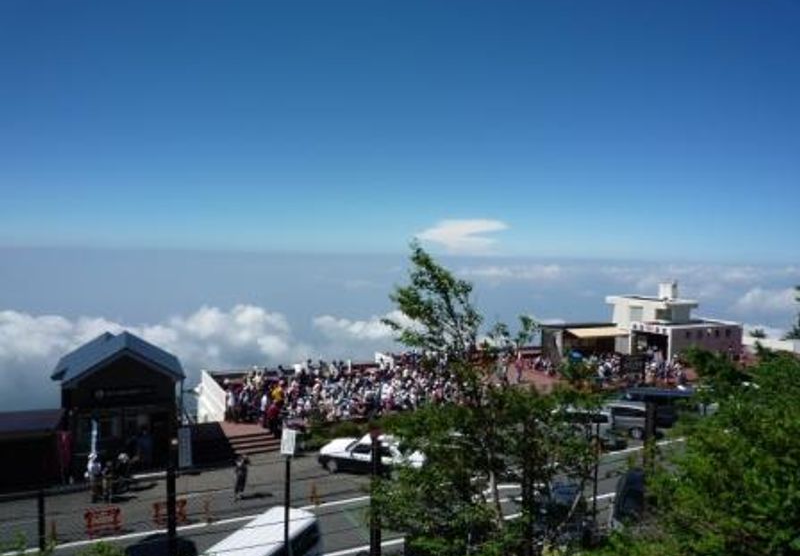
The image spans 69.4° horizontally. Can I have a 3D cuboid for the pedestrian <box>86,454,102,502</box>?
[{"bbox_3d":[-11.034,7.221,20.851,0.520,1.730,0.380,2,3,15],"label":"pedestrian"}]

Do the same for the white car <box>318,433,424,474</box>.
[{"bbox_3d":[-1.155,7.479,24.604,4.600,1.470,1.700,2,3,11],"label":"white car"}]

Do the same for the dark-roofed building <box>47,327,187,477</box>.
[{"bbox_3d":[-12.286,5.166,25.451,5.000,5.250,4.900,0,4,-25],"label":"dark-roofed building"}]

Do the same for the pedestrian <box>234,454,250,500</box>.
[{"bbox_3d":[-5.815,7.330,21.211,0.550,1.680,0.380,2,4,20],"label":"pedestrian"}]

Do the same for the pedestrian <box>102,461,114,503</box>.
[{"bbox_3d":[-10.540,7.335,20.879,0.460,1.520,0.320,2,3,10],"label":"pedestrian"}]

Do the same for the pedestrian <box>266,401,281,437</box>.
[{"bbox_3d":[-5.749,6.400,26.287,0.520,1.650,0.360,2,4,20],"label":"pedestrian"}]

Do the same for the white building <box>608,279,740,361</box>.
[{"bbox_3d":[22.291,3.369,47.197,7.800,6.100,6.800,0,4,-23],"label":"white building"}]

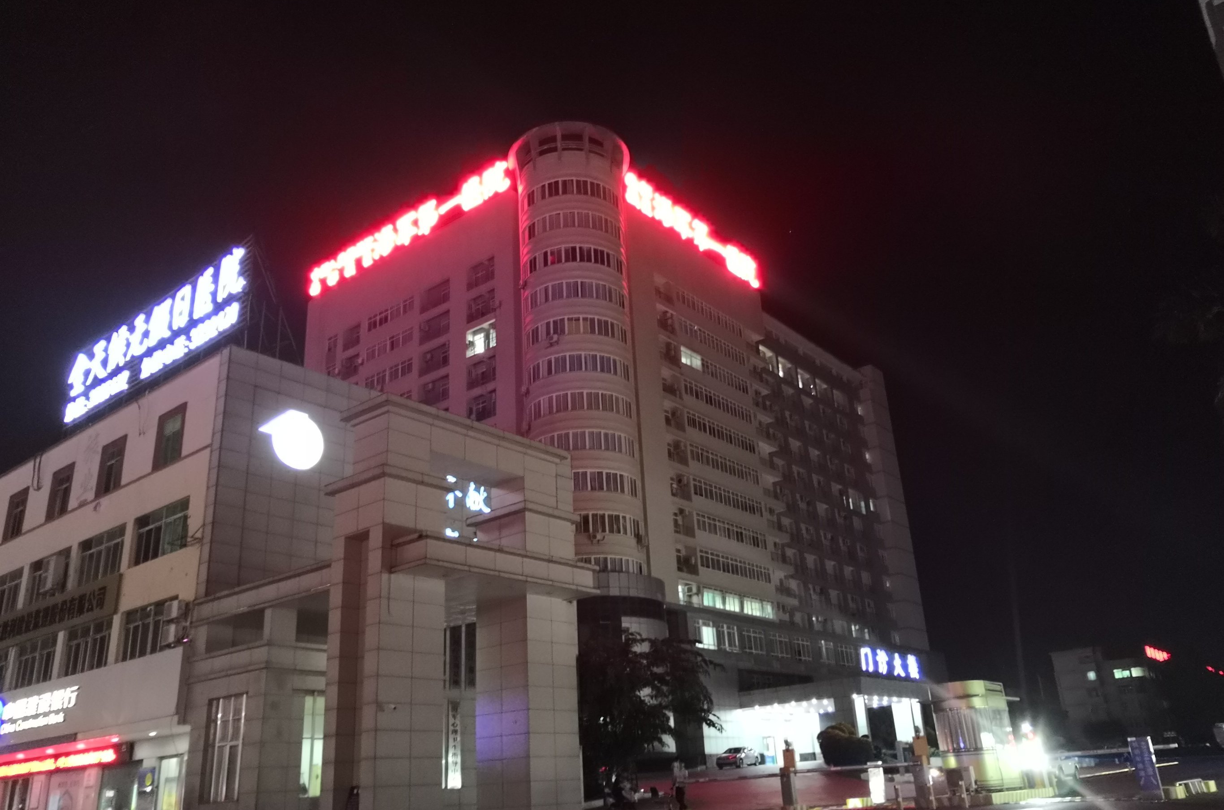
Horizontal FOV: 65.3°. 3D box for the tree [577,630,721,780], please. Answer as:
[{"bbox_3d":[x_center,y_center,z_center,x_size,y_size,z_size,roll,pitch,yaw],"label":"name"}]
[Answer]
[{"bbox_3d":[1.616,14.289,43.804,6.300,6.300,6.000,-4,-22,1],"label":"tree"}]

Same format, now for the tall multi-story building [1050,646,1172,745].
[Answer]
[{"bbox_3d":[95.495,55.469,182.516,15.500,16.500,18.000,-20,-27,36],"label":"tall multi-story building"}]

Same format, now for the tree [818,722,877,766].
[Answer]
[{"bbox_3d":[14.731,21.418,60.151,3.600,2.750,3.200,-8,-22,11],"label":"tree"}]

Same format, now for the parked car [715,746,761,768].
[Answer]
[{"bbox_3d":[9.799,27.372,74.017,1.800,1.460,4.600,-19,-27,33],"label":"parked car"}]

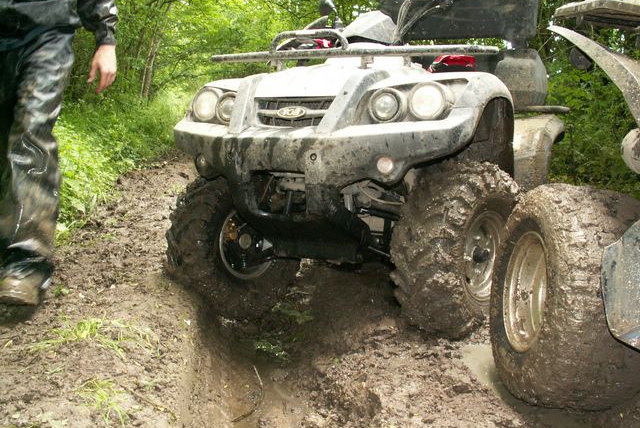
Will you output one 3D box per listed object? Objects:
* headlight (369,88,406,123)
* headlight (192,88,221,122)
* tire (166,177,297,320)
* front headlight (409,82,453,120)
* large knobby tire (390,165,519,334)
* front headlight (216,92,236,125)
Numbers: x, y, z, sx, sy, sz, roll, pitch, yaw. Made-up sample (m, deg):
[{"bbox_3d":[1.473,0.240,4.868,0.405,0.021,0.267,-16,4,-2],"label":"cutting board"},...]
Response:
[{"bbox_3d":[0.223,-0.346,2.071,0.107,0.107,0.090,3,11,21],"label":"headlight"},{"bbox_3d":[-0.393,-0.395,2.349,0.118,0.118,0.085,3,11,21],"label":"headlight"},{"bbox_3d":[-0.365,0.128,2.760,0.220,0.640,0.640,3,10,37],"label":"tire"},{"bbox_3d":[0.353,-0.360,2.069,0.117,0.117,0.085,3,11,21],"label":"front headlight"},{"bbox_3d":[0.523,0.139,2.390,0.230,0.645,0.645,3,10,37],"label":"large knobby tire"},{"bbox_3d":[-0.299,-0.369,2.271,0.108,0.108,0.090,3,11,21],"label":"front headlight"}]

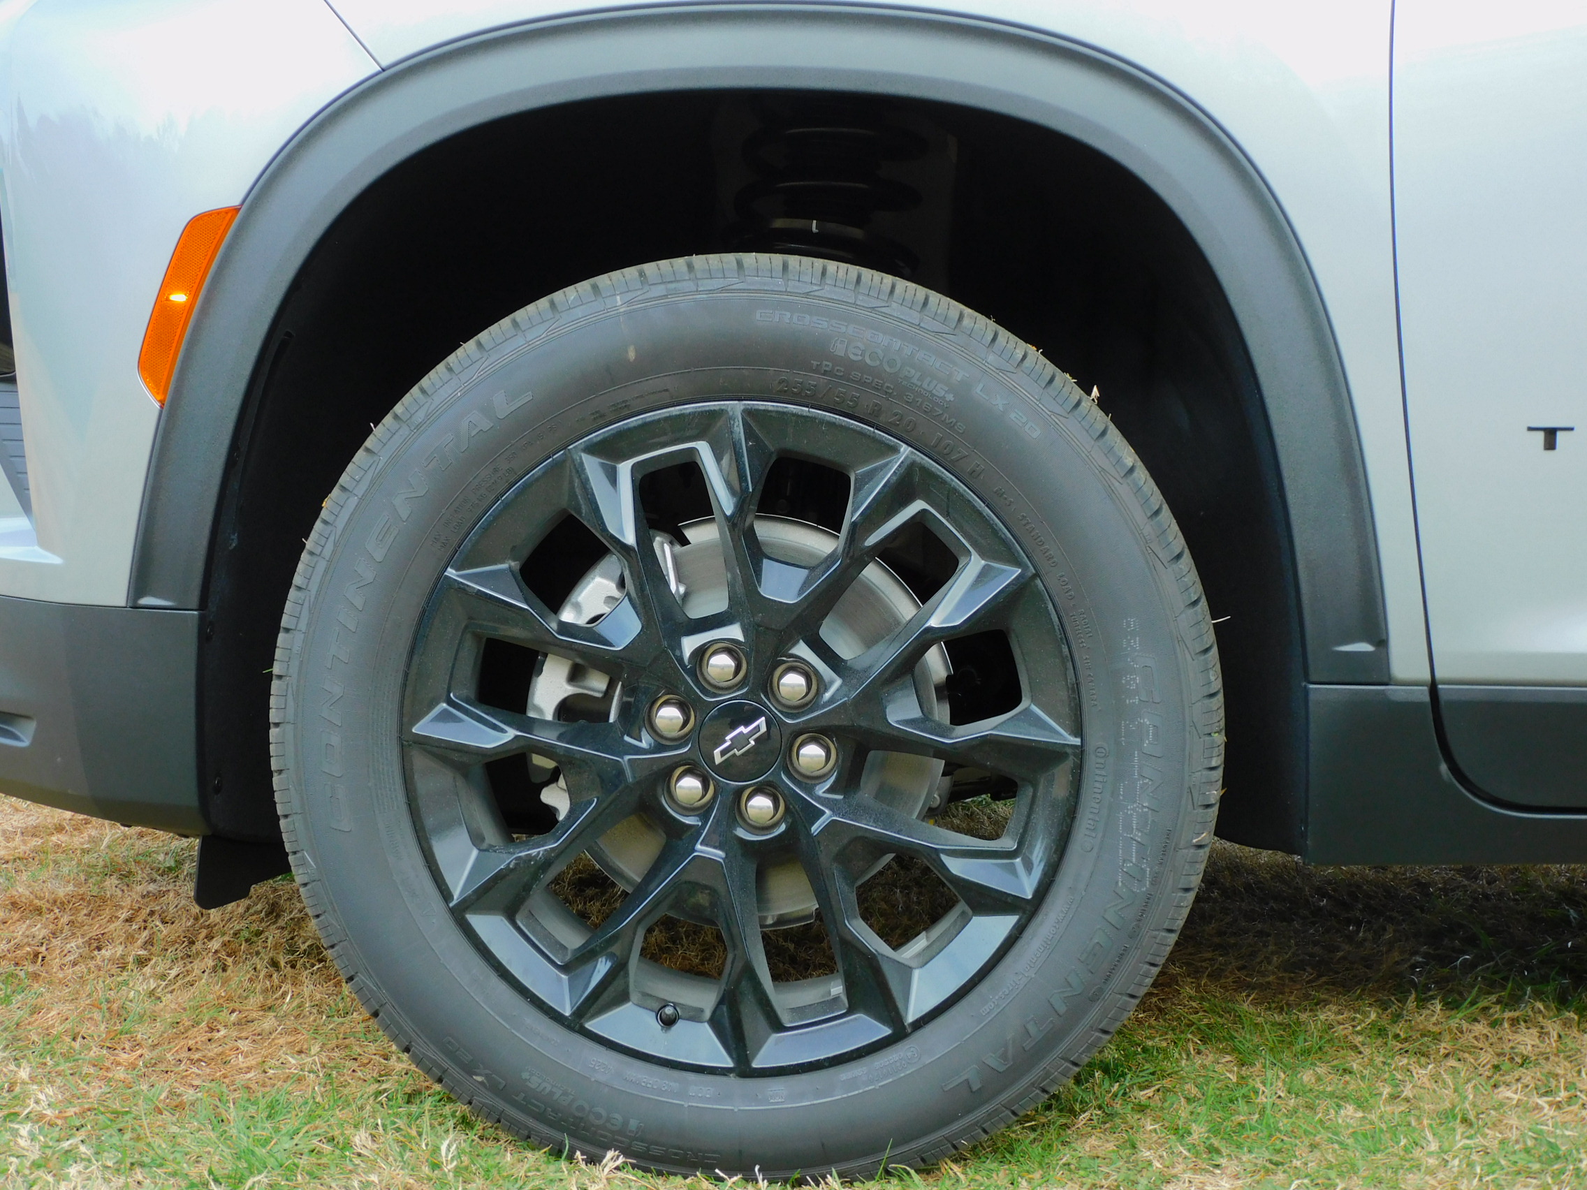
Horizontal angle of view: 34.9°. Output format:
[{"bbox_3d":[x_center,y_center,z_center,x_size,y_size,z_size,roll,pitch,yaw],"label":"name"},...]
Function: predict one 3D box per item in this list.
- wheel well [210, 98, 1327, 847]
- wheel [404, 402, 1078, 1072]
[{"bbox_3d":[-0.029,-0.110,2.161,0.864,0.599,0.380,0,5,2],"label":"wheel well"},{"bbox_3d":[-0.039,0.109,2.119,0.546,0.546,0.220,0,5,2],"label":"wheel"}]

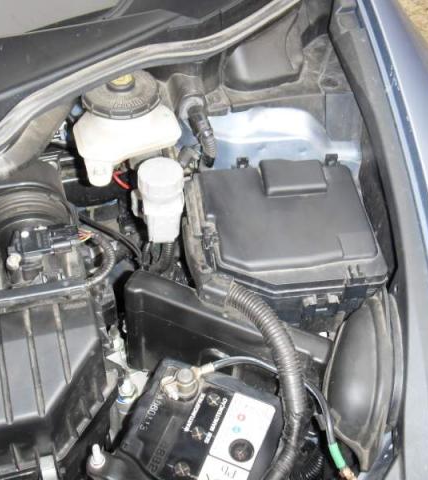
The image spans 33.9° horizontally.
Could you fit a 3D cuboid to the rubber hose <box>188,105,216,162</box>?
[{"bbox_3d":[-0.015,-0.133,0.880,0.032,0.072,0.022,-3,47,-4],"label":"rubber hose"}]

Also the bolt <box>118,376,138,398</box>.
[{"bbox_3d":[-0.095,0.164,0.780,0.021,0.019,0.019,-3,47,-4],"label":"bolt"}]

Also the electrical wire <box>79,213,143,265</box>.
[{"bbox_3d":[-0.126,-0.001,0.860,0.073,0.035,0.046,-3,47,-4],"label":"electrical wire"}]

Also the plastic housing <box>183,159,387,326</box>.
[{"bbox_3d":[0.073,-0.001,0.845,0.211,0.092,0.170,-3,47,-4],"label":"plastic housing"}]

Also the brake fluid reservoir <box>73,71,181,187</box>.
[{"bbox_3d":[-0.102,-0.133,0.840,0.117,0.098,0.100,-3,47,-4],"label":"brake fluid reservoir"}]

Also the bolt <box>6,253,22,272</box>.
[{"bbox_3d":[-0.213,0.024,0.750,0.013,0.016,0.013,-3,47,-4],"label":"bolt"}]

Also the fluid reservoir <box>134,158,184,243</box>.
[{"bbox_3d":[-0.062,-0.045,0.800,0.054,0.087,0.053,-3,47,-4],"label":"fluid reservoir"}]

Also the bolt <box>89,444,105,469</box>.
[{"bbox_3d":[-0.110,0.203,0.660,0.012,0.023,0.012,-3,47,-4],"label":"bolt"}]

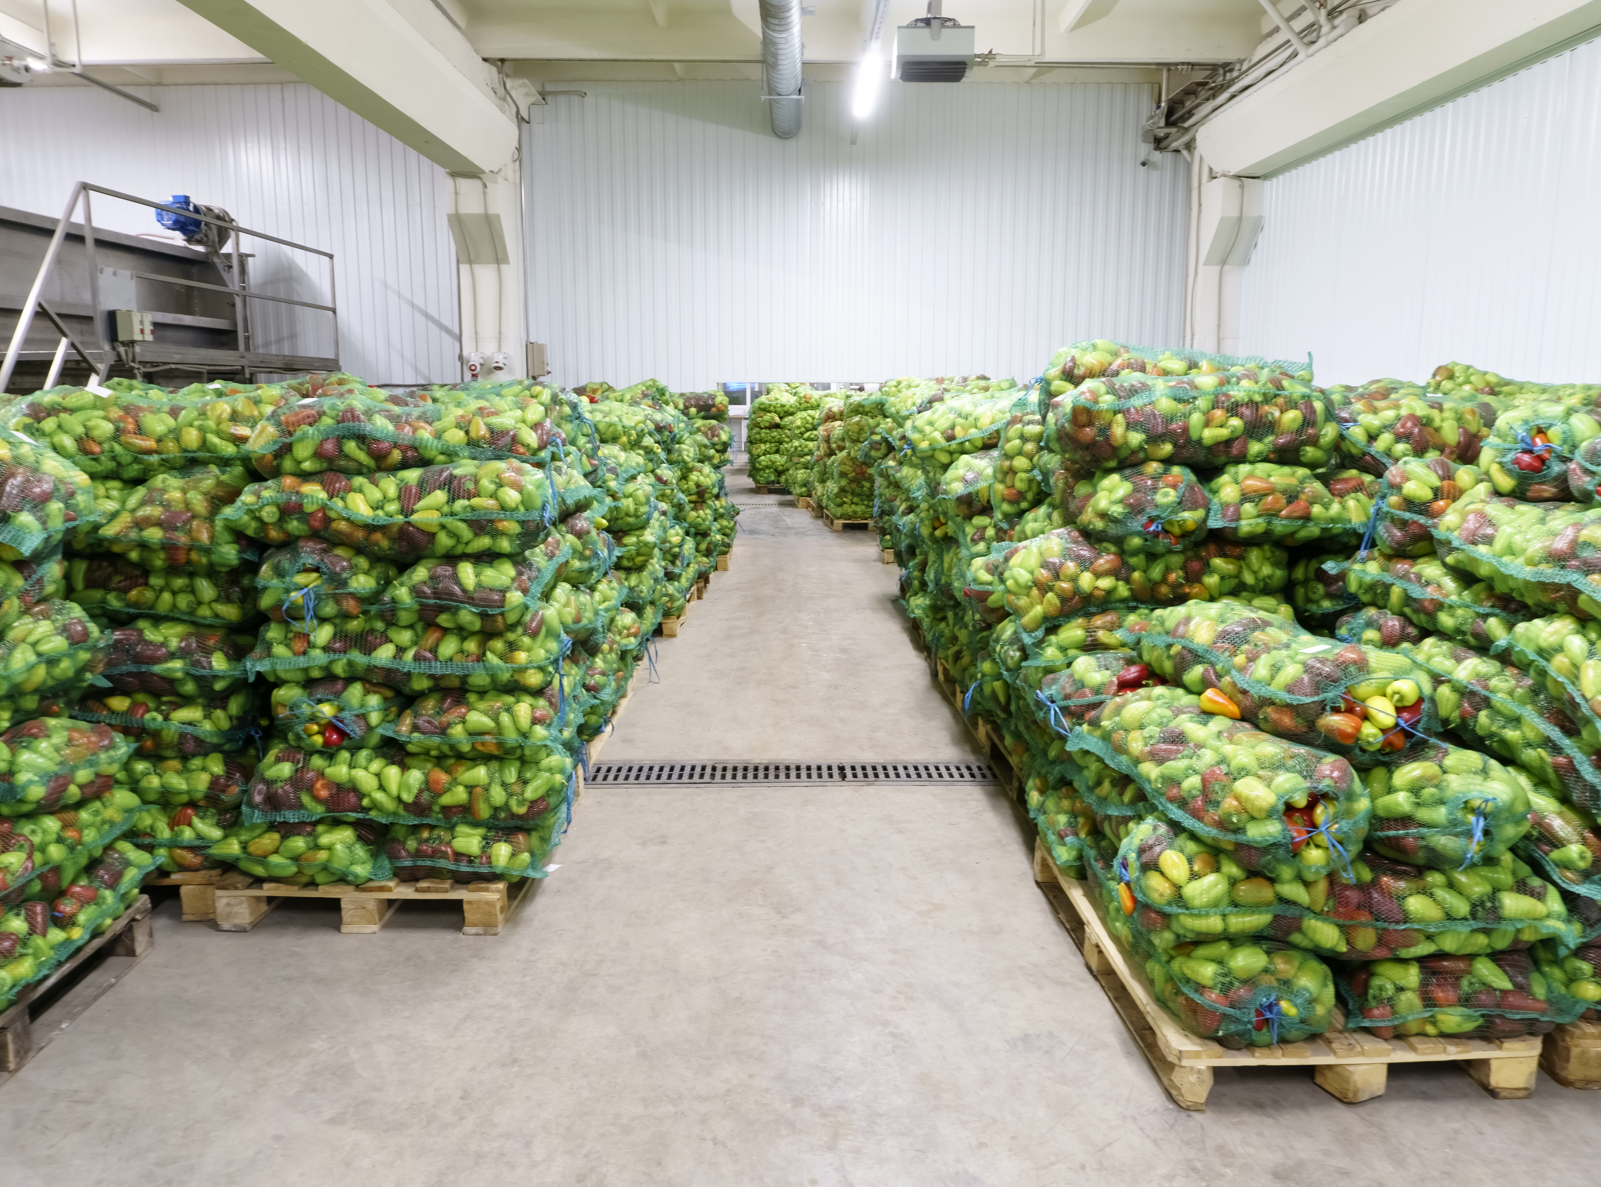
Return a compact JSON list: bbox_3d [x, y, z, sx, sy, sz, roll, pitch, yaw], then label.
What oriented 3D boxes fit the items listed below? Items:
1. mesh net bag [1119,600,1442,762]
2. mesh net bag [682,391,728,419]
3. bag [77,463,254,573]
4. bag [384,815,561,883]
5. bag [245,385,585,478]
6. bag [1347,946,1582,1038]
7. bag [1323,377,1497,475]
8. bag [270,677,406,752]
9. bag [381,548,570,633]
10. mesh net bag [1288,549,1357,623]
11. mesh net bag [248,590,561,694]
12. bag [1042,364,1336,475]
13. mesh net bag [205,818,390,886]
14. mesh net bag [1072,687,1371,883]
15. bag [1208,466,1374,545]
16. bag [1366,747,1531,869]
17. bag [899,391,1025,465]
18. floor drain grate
[{"bbox_3d":[1.125,0.166,2.885,0.380,0.220,0.740,-3,16,-18],"label":"mesh net bag"},{"bbox_3d":[-0.848,-1.632,10.272,0.480,0.250,0.700,0,10,0],"label":"mesh net bag"},{"bbox_3d":[-1.700,-0.260,3.546,0.460,0.240,0.780,0,9,-3],"label":"bag"},{"bbox_3d":[-0.936,0.662,3.650,0.470,0.210,0.740,0,10,1],"label":"bag"},{"bbox_3d":[-1.050,-0.455,3.290,0.900,0.220,0.450,0,9,0],"label":"bag"},{"bbox_3d":[1.390,0.786,2.915,0.500,0.200,0.760,-1,9,-4],"label":"bag"},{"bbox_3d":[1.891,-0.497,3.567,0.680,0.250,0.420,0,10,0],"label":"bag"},{"bbox_3d":[-1.265,0.262,3.582,0.370,0.205,0.780,0,9,-3],"label":"bag"},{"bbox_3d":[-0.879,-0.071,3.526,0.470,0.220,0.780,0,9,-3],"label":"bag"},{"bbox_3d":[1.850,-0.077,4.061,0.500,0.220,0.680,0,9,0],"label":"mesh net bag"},{"bbox_3d":[-1.110,0.133,3.389,0.880,0.240,0.420,0,10,1],"label":"mesh net bag"},{"bbox_3d":[1.110,-0.506,3.413,0.860,0.240,0.450,0,9,0],"label":"bag"},{"bbox_3d":[-1.390,0.663,3.665,0.500,0.200,0.760,0,9,0],"label":"mesh net bag"},{"bbox_3d":[0.945,0.424,2.728,0.390,0.240,0.800,-4,10,-21],"label":"mesh net bag"},{"bbox_3d":[1.350,-0.287,3.499,0.480,0.210,0.750,0,9,0],"label":"bag"},{"bbox_3d":[1.260,0.421,2.764,0.420,0.240,0.700,-2,9,-10],"label":"bag"},{"bbox_3d":[0.780,-0.624,4.458,0.780,0.240,0.420,0,9,0],"label":"bag"},{"bbox_3d":[-0.030,0.737,4.801,1.660,0.030,0.280,0,9,0],"label":"floor drain grate"}]

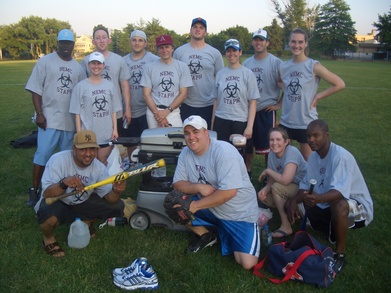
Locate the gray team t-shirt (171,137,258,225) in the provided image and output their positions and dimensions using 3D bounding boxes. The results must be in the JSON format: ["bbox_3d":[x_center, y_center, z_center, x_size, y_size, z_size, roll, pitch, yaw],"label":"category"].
[{"bbox_3d":[0.150,0.237,2.959,0.520,0.620,0.440,12,17,42],"label":"gray team t-shirt"}]

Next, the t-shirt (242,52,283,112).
[{"bbox_3d":[0.759,-0.731,4.480,0.500,0.660,0.290,5,14,21],"label":"t-shirt"}]

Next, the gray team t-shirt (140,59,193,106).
[{"bbox_3d":[-0.279,-0.628,3.880,0.510,0.480,0.280,-1,13,-3],"label":"gray team t-shirt"}]

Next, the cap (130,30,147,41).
[{"bbox_3d":[-0.597,-1.153,4.137,0.175,0.130,0.260,0,13,-2],"label":"cap"}]

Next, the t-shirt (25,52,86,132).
[{"bbox_3d":[-1.396,-0.555,3.981,0.620,0.800,0.380,-5,14,-19],"label":"t-shirt"}]

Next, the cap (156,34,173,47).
[{"bbox_3d":[-0.298,-1.018,3.820,0.175,0.140,0.260,1,13,4],"label":"cap"}]

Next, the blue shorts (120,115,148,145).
[{"bbox_3d":[-0.678,-0.226,4.625,0.430,0.480,0.310,0,13,0],"label":"blue shorts"}]

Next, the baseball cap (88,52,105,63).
[{"bbox_3d":[-0.929,-0.835,3.720,0.170,0.140,0.255,-3,13,-13],"label":"baseball cap"}]

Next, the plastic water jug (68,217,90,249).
[{"bbox_3d":[-0.965,0.702,3.287,0.157,0.245,0.157,7,15,28],"label":"plastic water jug"}]

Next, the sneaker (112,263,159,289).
[{"bbox_3d":[-0.408,0.890,2.709,0.300,0.135,0.112,2,13,8],"label":"sneaker"}]

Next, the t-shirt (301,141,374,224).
[{"bbox_3d":[1.096,0.293,3.095,0.420,0.630,0.490,-13,18,-44],"label":"t-shirt"}]

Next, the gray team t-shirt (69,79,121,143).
[{"bbox_3d":[-0.980,-0.340,3.883,0.505,0.640,0.280,-3,13,-14],"label":"gray team t-shirt"}]

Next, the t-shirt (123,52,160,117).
[{"bbox_3d":[-0.633,-0.698,4.512,0.540,0.740,0.310,0,13,0],"label":"t-shirt"}]

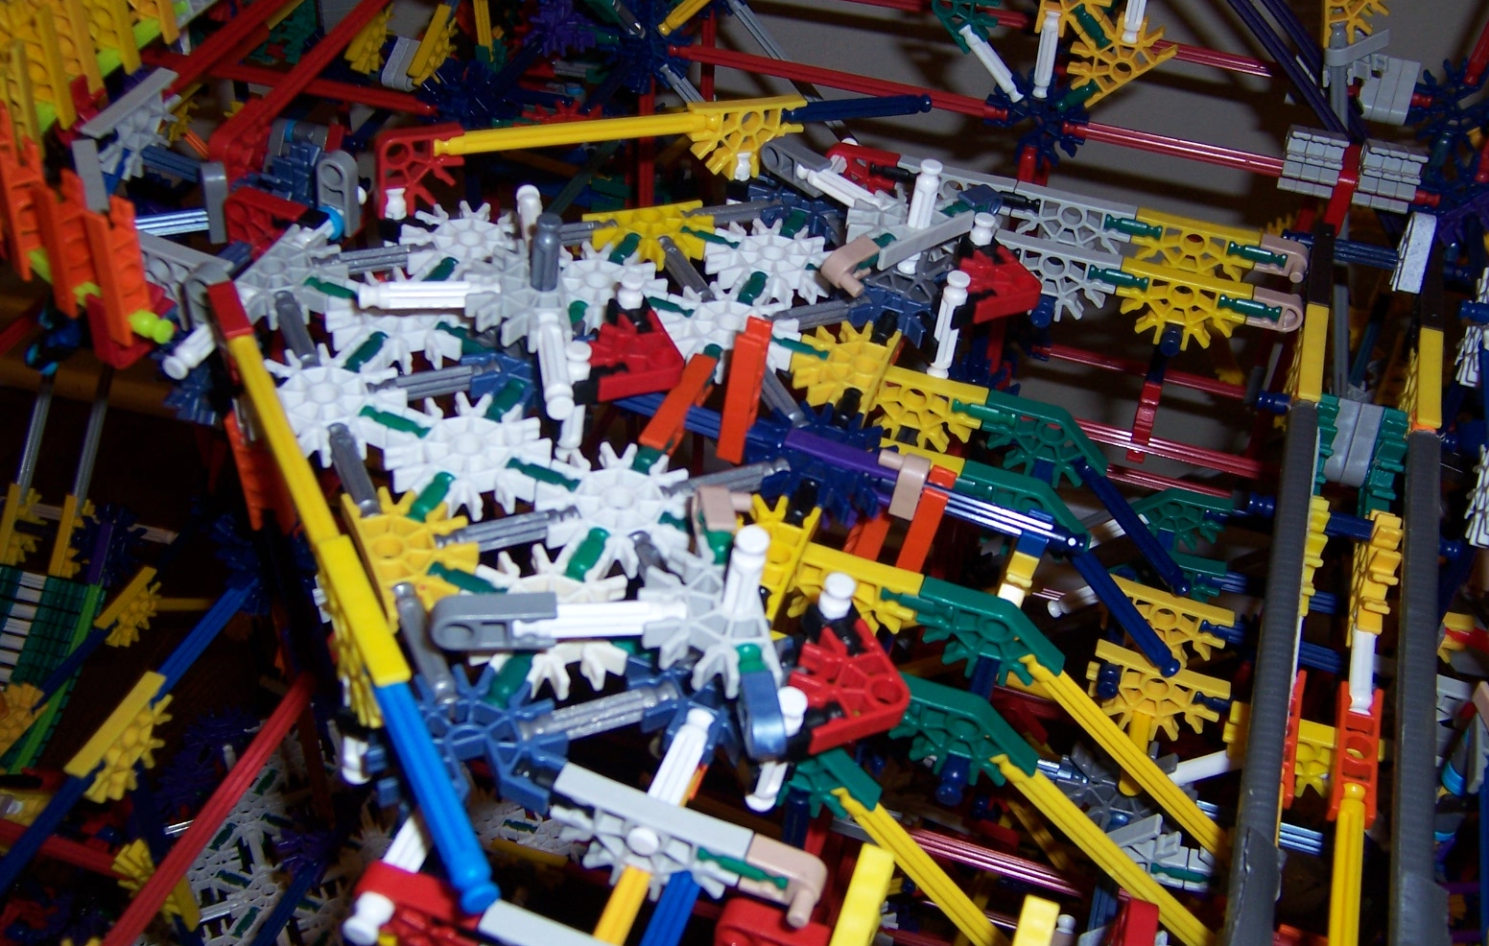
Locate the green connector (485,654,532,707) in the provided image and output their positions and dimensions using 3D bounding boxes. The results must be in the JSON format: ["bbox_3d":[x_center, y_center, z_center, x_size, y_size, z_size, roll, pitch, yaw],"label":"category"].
[{"bbox_3d":[-0.046,0.041,0.281,0.006,0.006,0.017,19,42,8],"label":"green connector"}]

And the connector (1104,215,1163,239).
[{"bbox_3d":[0.120,-0.076,0.437,0.017,0.006,0.006,12,34,11],"label":"connector"}]

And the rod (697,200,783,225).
[{"bbox_3d":[-0.004,-0.078,0.425,0.033,0.006,0.006,-13,47,-24],"label":"rod"}]

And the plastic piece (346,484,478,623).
[{"bbox_3d":[-0.069,0.017,0.303,0.023,0.006,0.037,-13,47,-24],"label":"plastic piece"}]

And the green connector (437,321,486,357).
[{"bbox_3d":[-0.070,-0.033,0.362,0.017,0.006,0.006,19,42,9],"label":"green connector"}]

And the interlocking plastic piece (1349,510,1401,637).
[{"bbox_3d":[0.176,0.025,0.395,0.006,0.024,0.037,15,54,13],"label":"interlocking plastic piece"}]

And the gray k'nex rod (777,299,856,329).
[{"bbox_3d":[0.020,-0.043,0.387,0.033,0.006,0.006,-13,46,-24],"label":"gray k'nex rod"}]

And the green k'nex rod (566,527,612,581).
[{"bbox_3d":[-0.035,0.019,0.312,0.006,0.006,0.017,19,42,9],"label":"green k'nex rod"}]

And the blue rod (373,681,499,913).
[{"bbox_3d":[-0.053,0.048,0.232,0.006,0.006,0.055,-13,45,-25],"label":"blue rod"}]

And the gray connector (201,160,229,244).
[{"bbox_3d":[-0.148,-0.076,0.397,0.006,0.023,0.009,-13,47,-24],"label":"gray connector"}]

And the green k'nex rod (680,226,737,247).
[{"bbox_3d":[-0.010,-0.068,0.410,0.018,0.006,0.006,19,42,8],"label":"green k'nex rod"}]

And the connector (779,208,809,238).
[{"bbox_3d":[0.014,-0.073,0.417,0.017,0.006,0.006,19,43,9],"label":"connector"}]

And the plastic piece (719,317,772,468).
[{"bbox_3d":[0.000,-0.020,0.338,0.006,0.037,0.009,19,42,8],"label":"plastic piece"}]

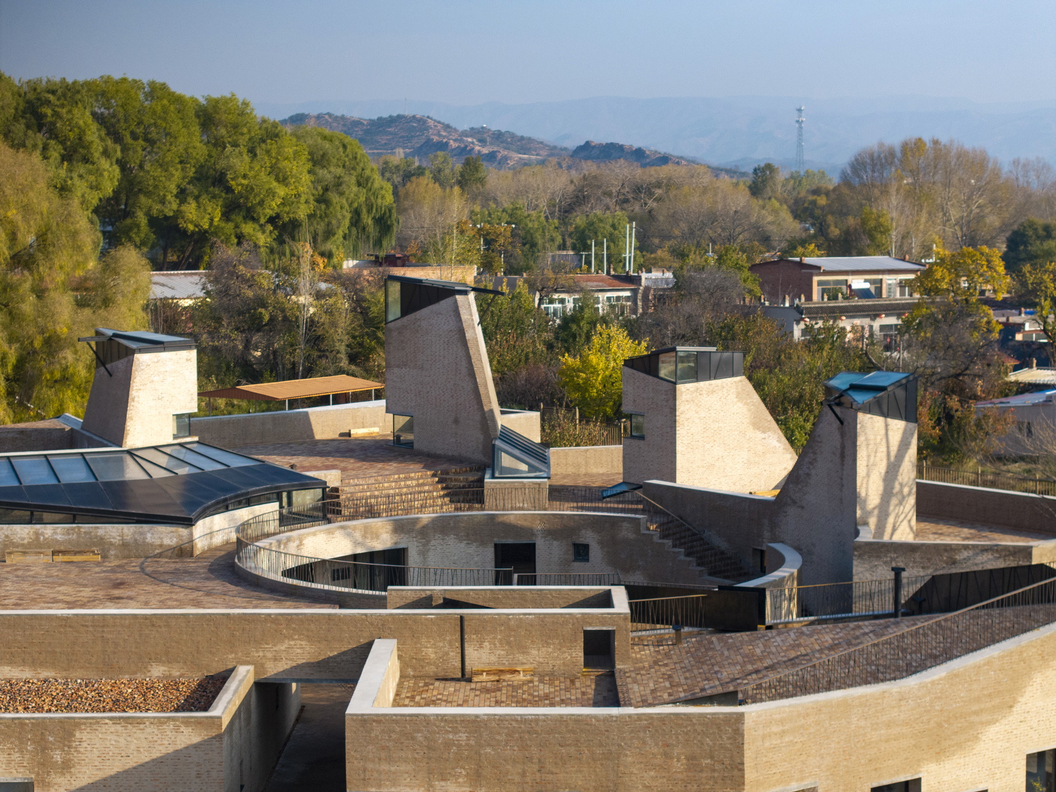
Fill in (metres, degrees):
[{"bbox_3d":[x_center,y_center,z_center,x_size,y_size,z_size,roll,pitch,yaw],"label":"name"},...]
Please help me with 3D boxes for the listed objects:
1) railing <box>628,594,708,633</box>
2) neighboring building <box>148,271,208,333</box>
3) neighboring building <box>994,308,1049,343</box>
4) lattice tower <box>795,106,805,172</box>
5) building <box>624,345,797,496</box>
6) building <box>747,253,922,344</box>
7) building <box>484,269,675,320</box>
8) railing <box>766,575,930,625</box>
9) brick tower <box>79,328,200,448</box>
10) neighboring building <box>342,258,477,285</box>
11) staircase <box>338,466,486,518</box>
[{"bbox_3d":[3.419,5.292,51.782,2.113,0.796,0.082,-2,6,-21],"label":"railing"},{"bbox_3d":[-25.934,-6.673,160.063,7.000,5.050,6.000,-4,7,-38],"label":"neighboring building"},{"bbox_3d":[42.342,-6.232,183.200,4.600,3.200,4.000,-4,6,-32],"label":"neighboring building"},{"bbox_3d":[108.575,-90.427,852.280,4.600,50.000,4.600,0,5,0],"label":"lattice tower"},{"bbox_3d":[6.943,0.553,78.477,6.378,5.108,3.008,-4,6,-35],"label":"building"},{"bbox_3d":[27.718,-8.860,189.989,13.000,7.400,8.400,-4,6,-33],"label":"building"},{"bbox_3d":[4.746,-9.389,202.995,15.000,5.200,9.000,-4,6,-32],"label":"building"},{"bbox_3d":[7.834,4.991,51.998,4.628,0.816,0.102,-3,6,-23],"label":"railing"},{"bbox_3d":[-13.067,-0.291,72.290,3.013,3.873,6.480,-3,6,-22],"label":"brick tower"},{"bbox_3d":[-11.019,-9.903,199.936,12.000,5.000,6.000,-4,6,-32],"label":"neighboring building"},{"bbox_3d":[-3.594,3.285,71.258,6.449,1.224,1.632,-4,6,-36],"label":"staircase"}]

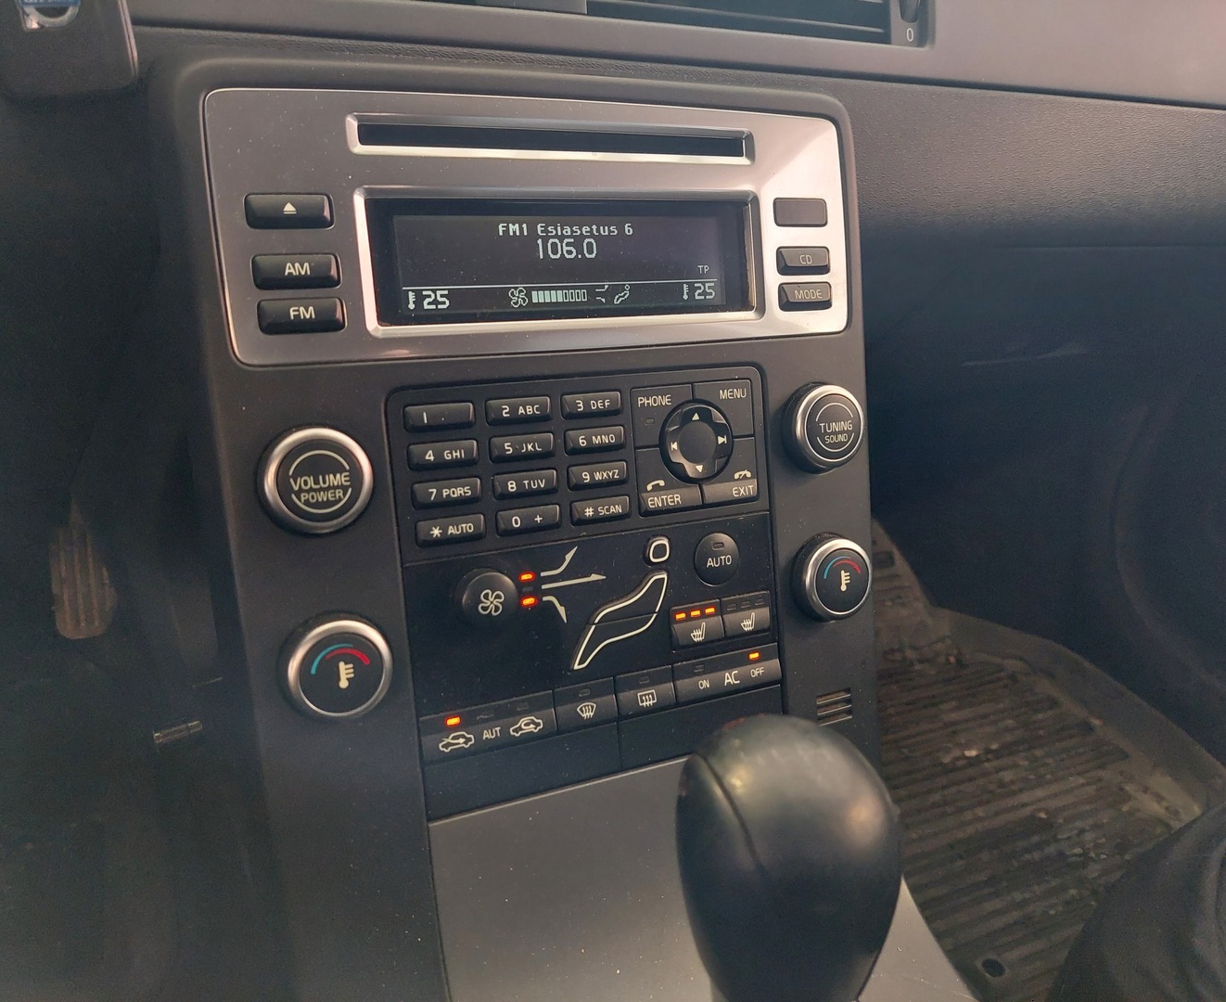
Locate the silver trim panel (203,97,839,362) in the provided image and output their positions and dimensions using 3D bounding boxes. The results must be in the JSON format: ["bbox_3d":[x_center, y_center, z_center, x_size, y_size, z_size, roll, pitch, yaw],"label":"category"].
[{"bbox_3d":[-0.016,-0.087,0.313,0.212,0.078,0.014,-7,5,-24],"label":"silver trim panel"}]

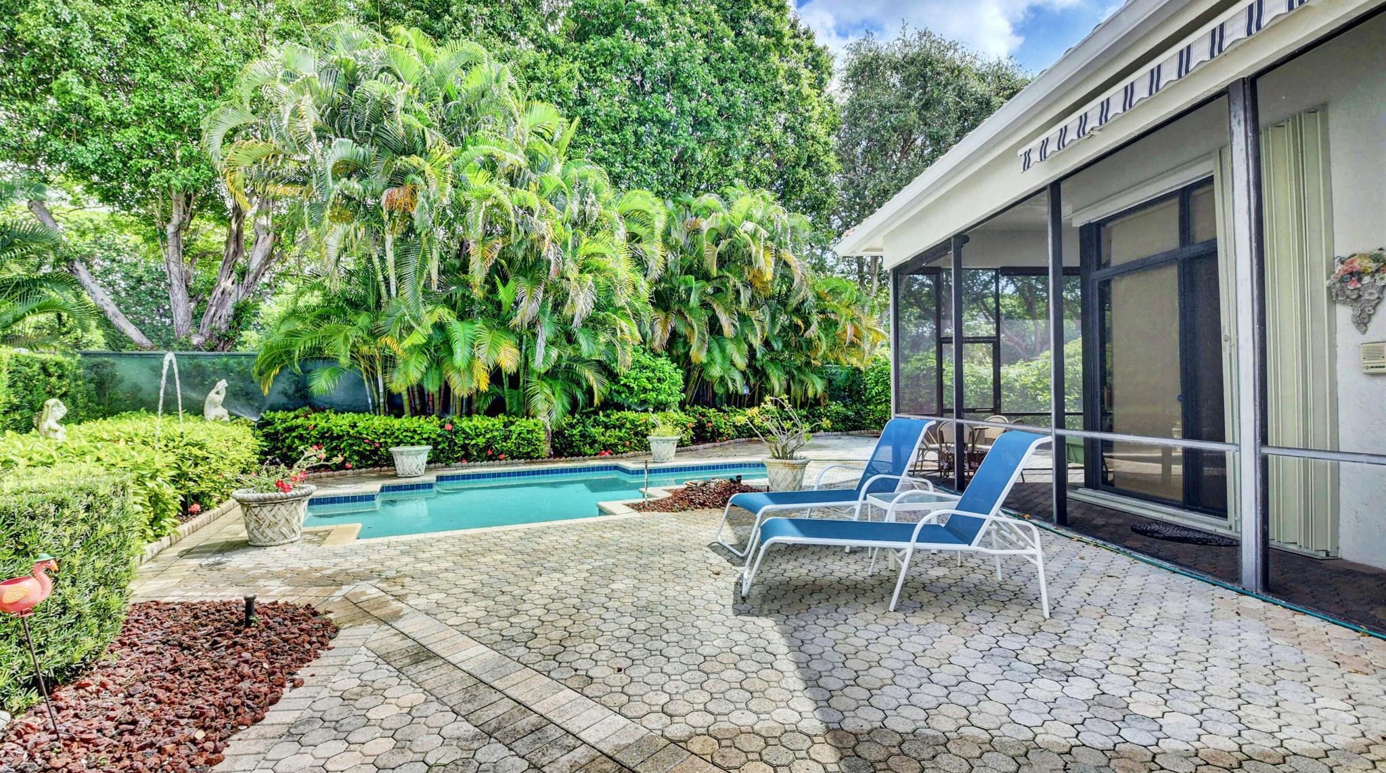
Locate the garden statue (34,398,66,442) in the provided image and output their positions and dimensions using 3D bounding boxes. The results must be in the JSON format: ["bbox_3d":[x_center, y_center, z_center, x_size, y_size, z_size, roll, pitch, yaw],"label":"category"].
[{"bbox_3d":[-7.795,0.495,7.000,0.290,0.680,0.250,0,-1,-27],"label":"garden statue"}]

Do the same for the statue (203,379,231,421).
[{"bbox_3d":[-7.577,0.253,9.200,0.340,0.750,0.280,0,-1,-28],"label":"statue"}]

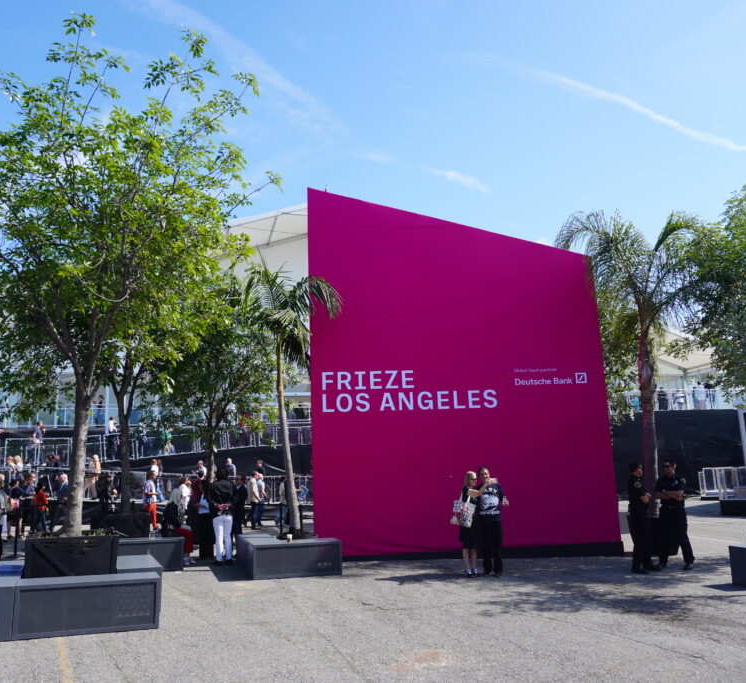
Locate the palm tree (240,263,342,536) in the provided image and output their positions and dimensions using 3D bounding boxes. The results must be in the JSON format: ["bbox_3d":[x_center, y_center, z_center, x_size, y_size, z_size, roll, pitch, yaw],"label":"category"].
[{"bbox_3d":[-1.525,0.980,12.556,1.870,5.050,1.800,2,-12,-20],"label":"palm tree"}]

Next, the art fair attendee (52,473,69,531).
[{"bbox_3d":[-10.100,5.220,22.200,0.450,1.750,0.500,-2,-11,0],"label":"art fair attendee"}]

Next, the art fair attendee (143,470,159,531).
[{"bbox_3d":[-6.583,4.705,20.219,0.450,1.750,0.480,-1,-11,-6],"label":"art fair attendee"}]

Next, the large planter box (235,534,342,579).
[{"bbox_3d":[-1.514,3.835,12.298,1.480,0.540,1.950,1,-11,-15],"label":"large planter box"}]

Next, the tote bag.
[{"bbox_3d":[1.446,2.755,11.030,0.390,0.460,0.130,4,-11,8],"label":"tote bag"}]

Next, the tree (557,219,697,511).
[{"bbox_3d":[5.666,0.352,14.273,3.300,6.400,3.100,-2,-11,0],"label":"tree"}]

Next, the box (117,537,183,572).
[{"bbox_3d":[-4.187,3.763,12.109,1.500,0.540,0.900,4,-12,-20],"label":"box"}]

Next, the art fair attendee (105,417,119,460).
[{"bbox_3d":[-10.420,3.870,27.300,0.420,1.730,0.500,-1,-11,-8],"label":"art fair attendee"}]

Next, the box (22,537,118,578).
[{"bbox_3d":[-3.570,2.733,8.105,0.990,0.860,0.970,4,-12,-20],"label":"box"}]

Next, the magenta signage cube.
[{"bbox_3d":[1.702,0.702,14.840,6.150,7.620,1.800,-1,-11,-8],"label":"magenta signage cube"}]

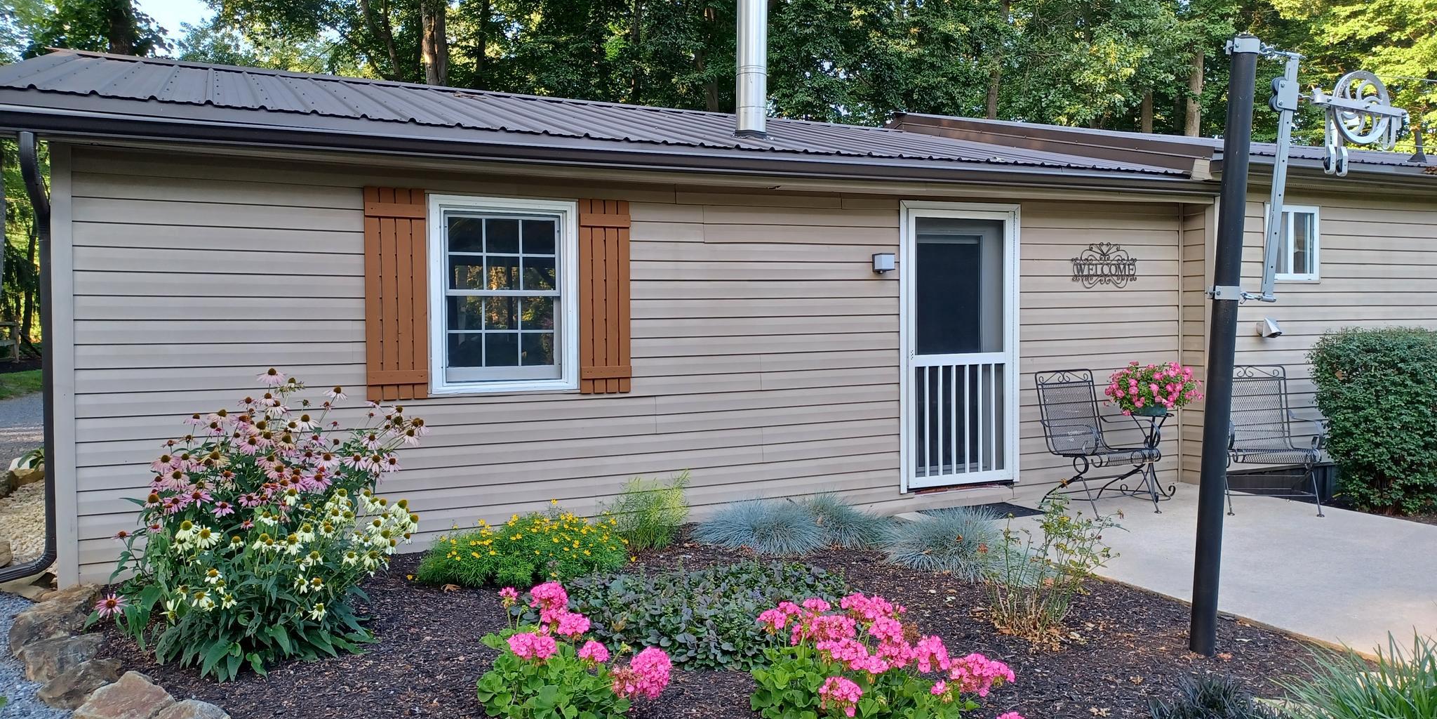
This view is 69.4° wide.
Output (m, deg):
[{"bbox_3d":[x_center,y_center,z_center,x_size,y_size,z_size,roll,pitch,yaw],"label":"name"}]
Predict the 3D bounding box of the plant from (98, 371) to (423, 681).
[{"bbox_3d":[-1.810,0.573,4.120,1.170,1.040,0.950,-1,2,-26],"label":"plant"}]

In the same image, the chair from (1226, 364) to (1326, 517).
[{"bbox_3d":[3.571,0.518,6.850,0.610,0.910,0.650,0,2,11],"label":"chair"}]

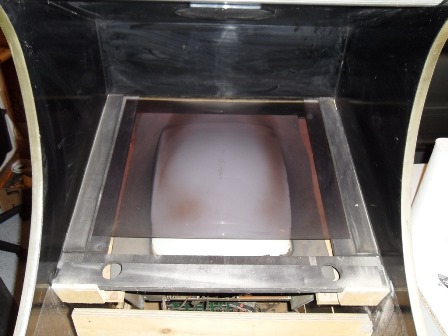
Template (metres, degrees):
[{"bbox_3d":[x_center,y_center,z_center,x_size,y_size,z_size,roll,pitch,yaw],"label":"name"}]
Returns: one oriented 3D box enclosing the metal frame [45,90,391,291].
[{"bbox_3d":[-0.004,0.022,0.822,0.605,0.045,0.510,1,52,-1],"label":"metal frame"}]

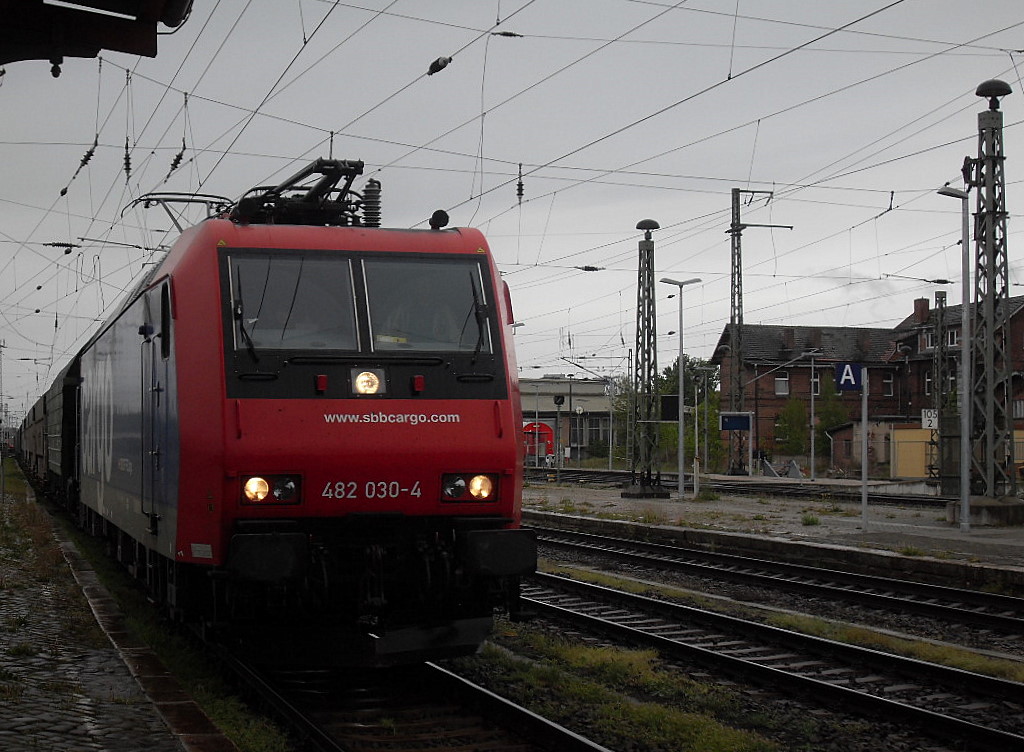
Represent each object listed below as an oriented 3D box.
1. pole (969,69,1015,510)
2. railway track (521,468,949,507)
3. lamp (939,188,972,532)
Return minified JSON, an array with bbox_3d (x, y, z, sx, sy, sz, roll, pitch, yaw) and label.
[{"bbox_3d":[9.933,-1.841,36.183,0.800,8.703,0.800,1,-3,-17],"label":"pole"},{"bbox_3d":[8.843,5.860,92.910,2.600,0.250,54.846,1,-3,-17],"label":"railway track"},{"bbox_3d":[8.254,-0.330,32.664,0.680,6.476,0.260,1,-3,-17],"label":"lamp"}]

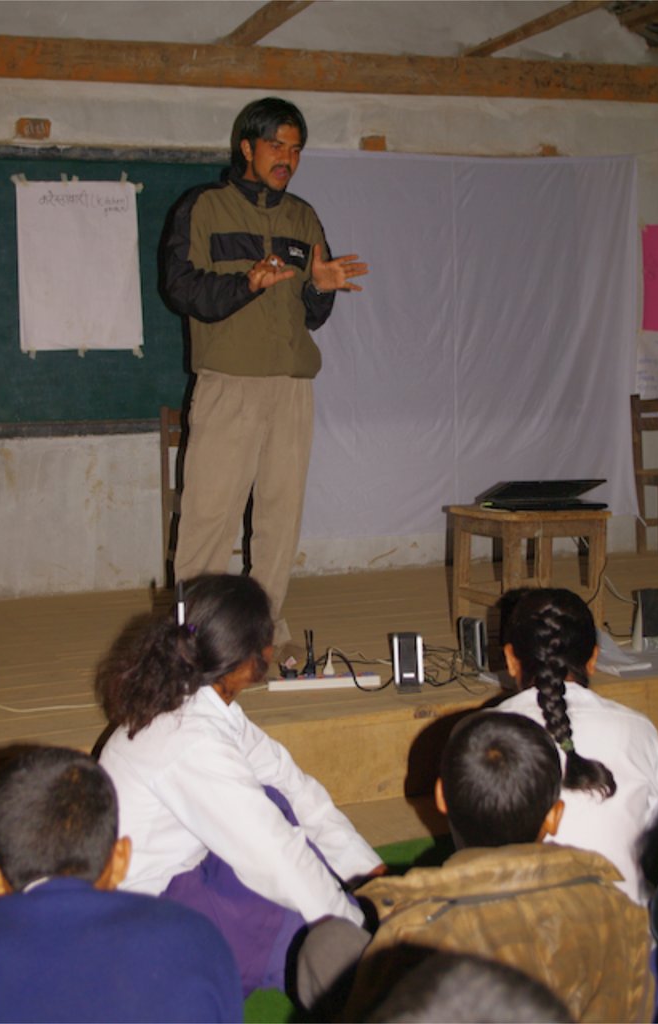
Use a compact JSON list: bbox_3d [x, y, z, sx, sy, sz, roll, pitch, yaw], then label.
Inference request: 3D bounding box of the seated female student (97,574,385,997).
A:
[{"bbox_3d":[-0.187,0.525,3.033,0.550,0.760,0.400,-7,10,-38],"label":"seated female student"}]

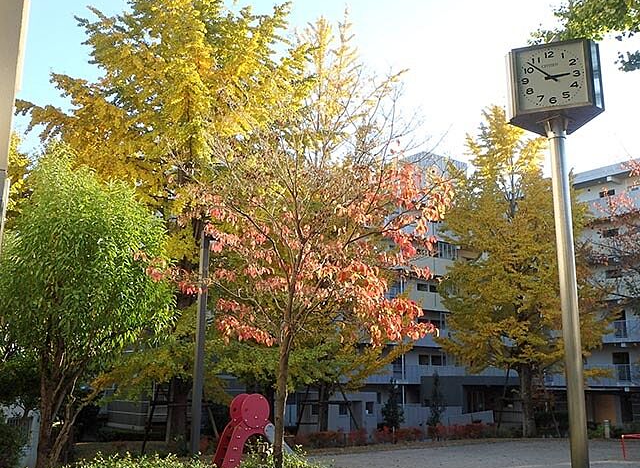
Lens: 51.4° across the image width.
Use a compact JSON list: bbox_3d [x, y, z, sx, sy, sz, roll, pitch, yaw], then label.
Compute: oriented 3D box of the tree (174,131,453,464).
[{"bbox_3d":[-0.129,0.897,10.237,4.320,5.330,3.810,0,-12,0],"label":"tree"}]

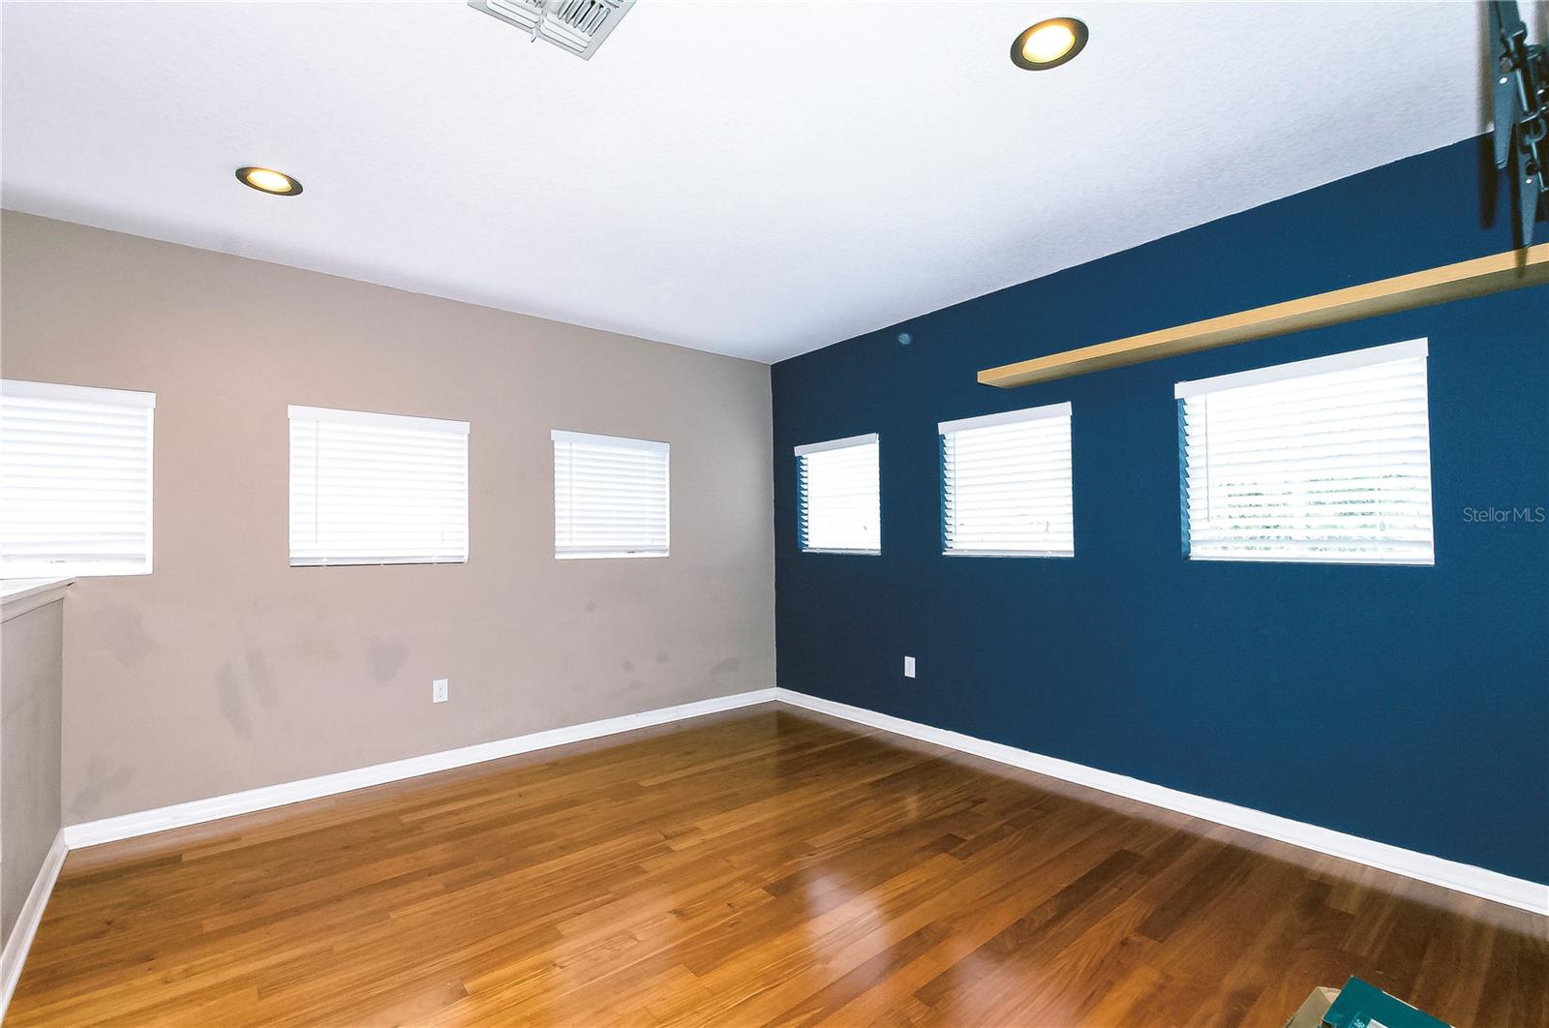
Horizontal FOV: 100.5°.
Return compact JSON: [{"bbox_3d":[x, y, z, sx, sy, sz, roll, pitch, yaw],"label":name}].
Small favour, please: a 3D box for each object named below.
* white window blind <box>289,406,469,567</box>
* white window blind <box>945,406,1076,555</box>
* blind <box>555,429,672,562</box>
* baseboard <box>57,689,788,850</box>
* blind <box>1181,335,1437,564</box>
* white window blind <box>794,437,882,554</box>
[{"bbox_3d":[-1.967,-0.122,3.251,0.785,0.752,0.065,1,-3,-39],"label":"white window blind"},{"bbox_3d":[1.218,-0.154,3.413,0.065,0.752,0.761,1,-3,-41],"label":"white window blind"},{"bbox_3d":[-1.013,-0.108,4.020,0.782,0.733,0.065,1,-3,-39],"label":"blind"},{"bbox_3d":[-1.372,1.292,3.631,3.558,0.089,0.015,1,-3,-39],"label":"baseboard"},{"bbox_3d":[2.005,-0.196,2.492,0.065,0.766,0.766,1,-3,-41],"label":"blind"},{"bbox_3d":[0.429,-0.112,4.335,0.065,0.757,0.783,1,-3,-41],"label":"white window blind"}]

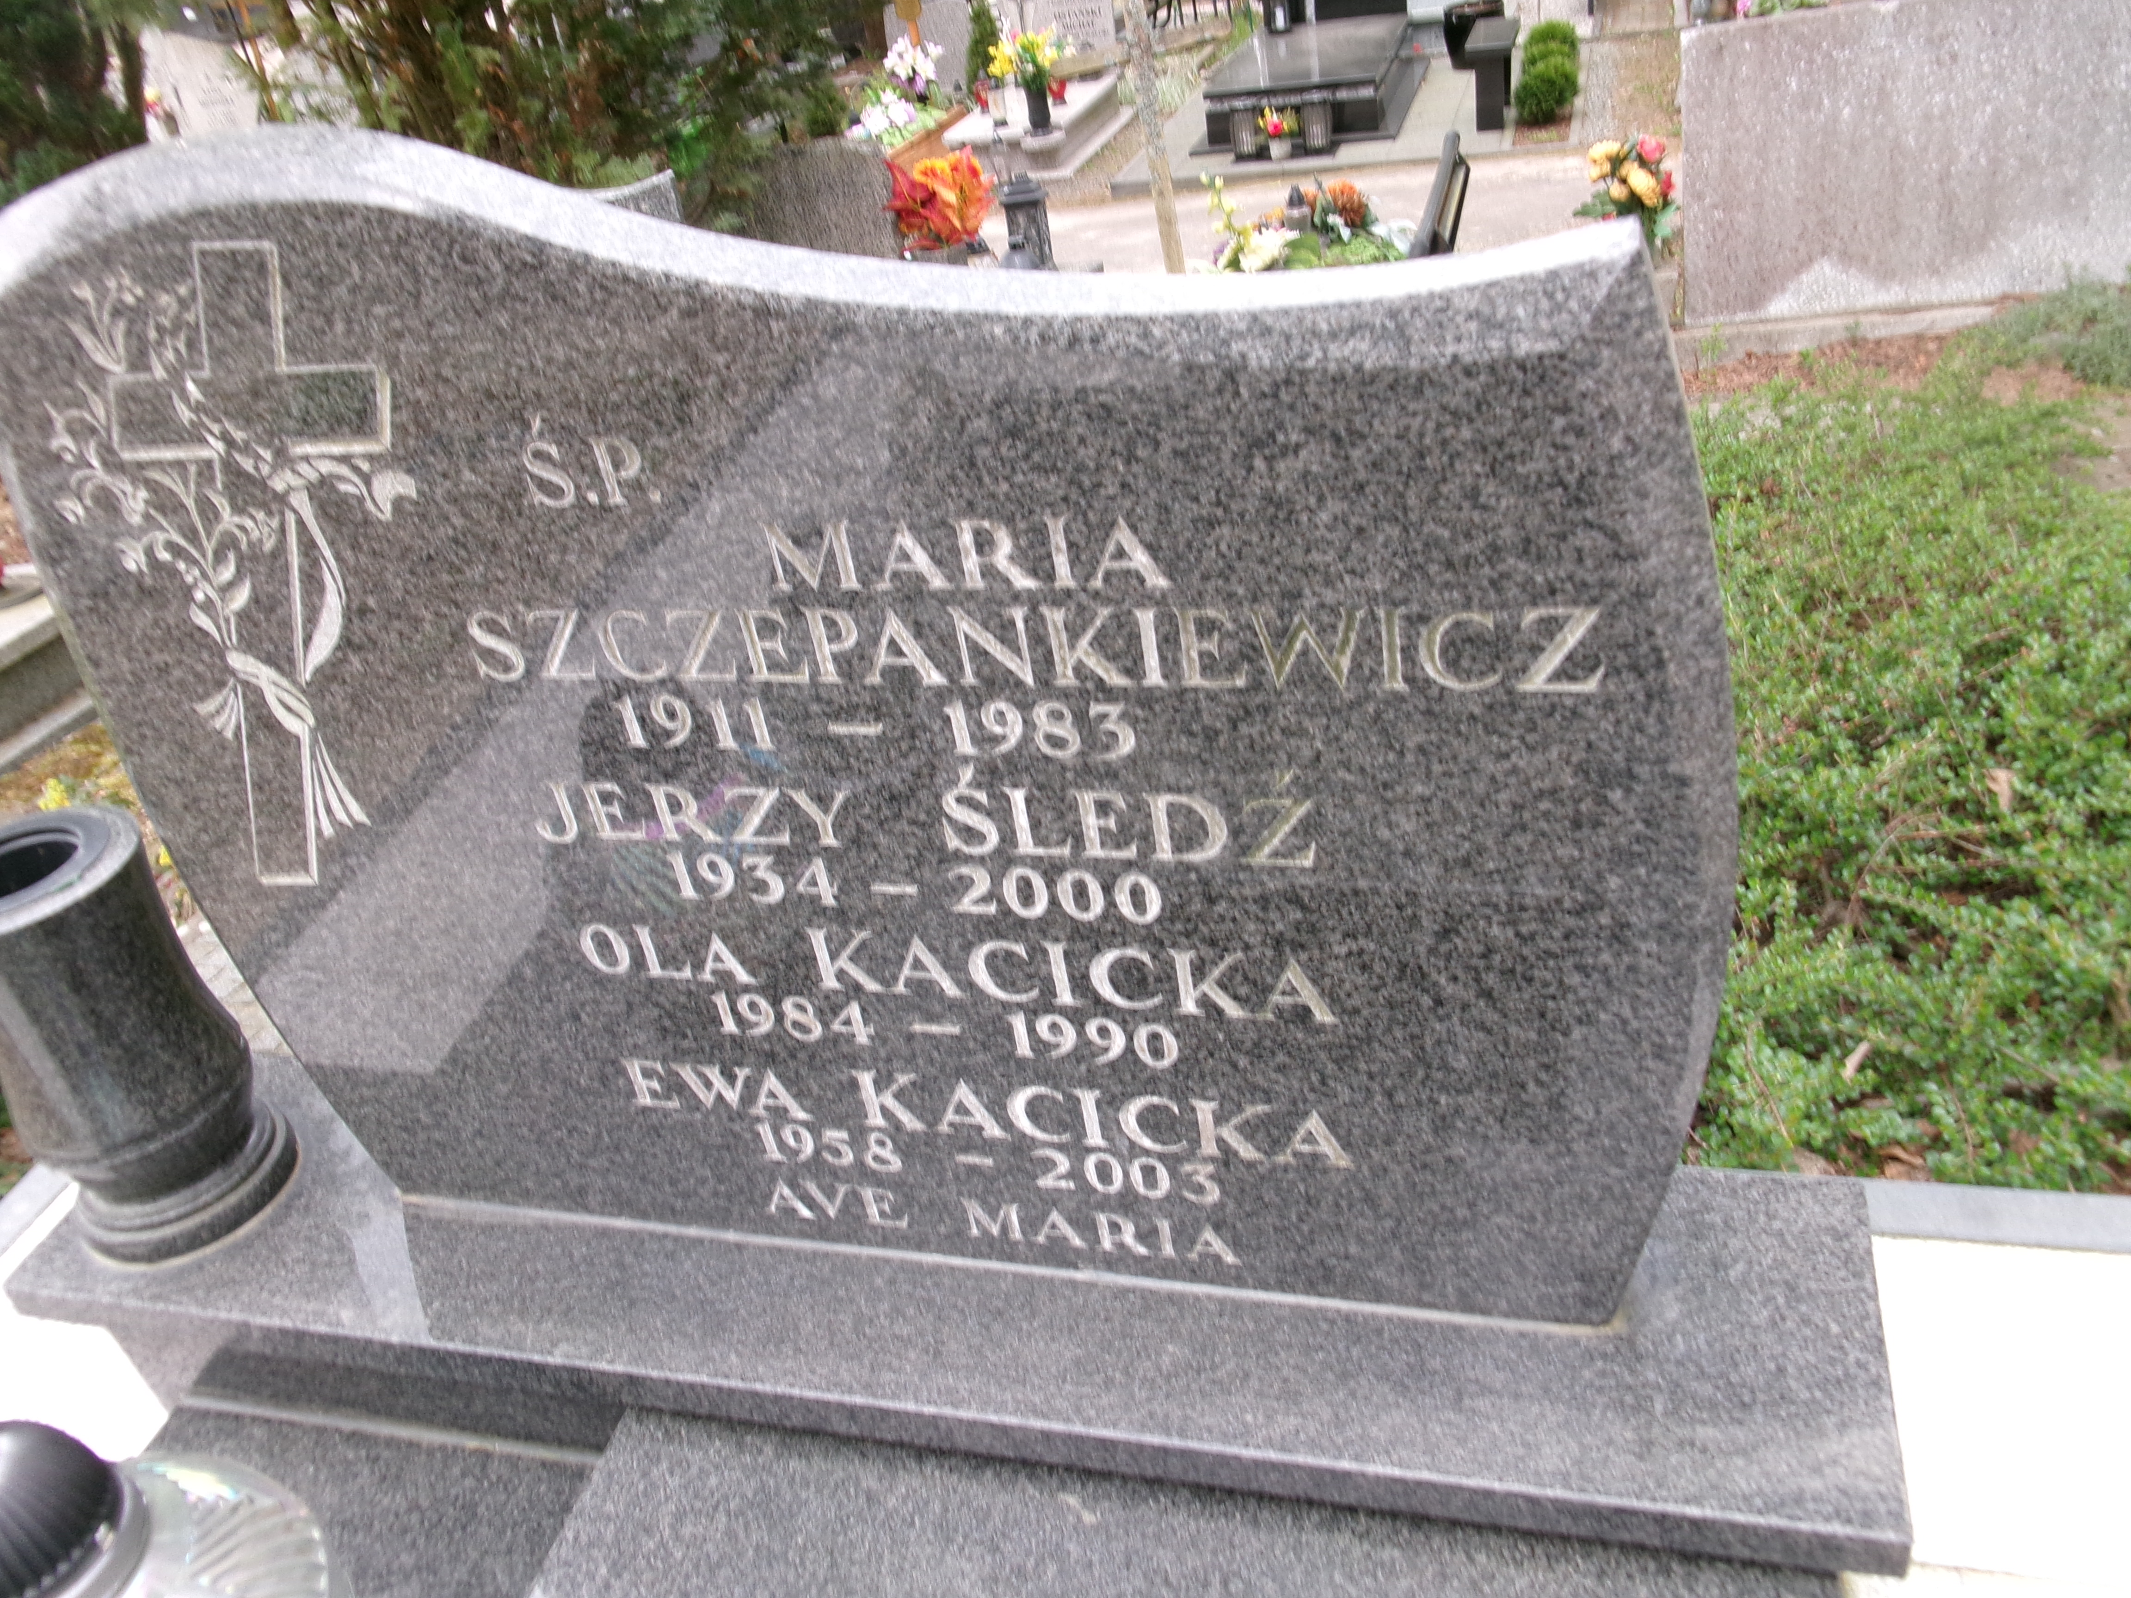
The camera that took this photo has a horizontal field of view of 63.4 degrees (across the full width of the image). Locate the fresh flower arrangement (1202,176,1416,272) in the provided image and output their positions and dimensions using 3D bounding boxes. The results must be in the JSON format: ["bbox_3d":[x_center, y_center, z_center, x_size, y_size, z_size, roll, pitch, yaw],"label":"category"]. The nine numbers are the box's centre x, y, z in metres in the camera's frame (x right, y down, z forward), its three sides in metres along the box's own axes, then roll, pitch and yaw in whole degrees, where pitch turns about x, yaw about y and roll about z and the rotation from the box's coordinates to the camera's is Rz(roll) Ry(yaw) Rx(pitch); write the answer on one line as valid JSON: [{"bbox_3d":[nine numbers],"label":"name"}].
[{"bbox_3d":[0.618,-1.455,4.400,0.530,0.260,0.400,2,38,16],"label":"fresh flower arrangement"}]

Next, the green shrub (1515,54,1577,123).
[{"bbox_3d":[2.368,-3.501,8.500,0.330,0.350,0.330,2,38,16],"label":"green shrub"}]

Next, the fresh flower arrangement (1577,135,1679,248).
[{"bbox_3d":[1.389,-1.488,4.250,0.250,0.290,0.230,2,38,16],"label":"fresh flower arrangement"}]

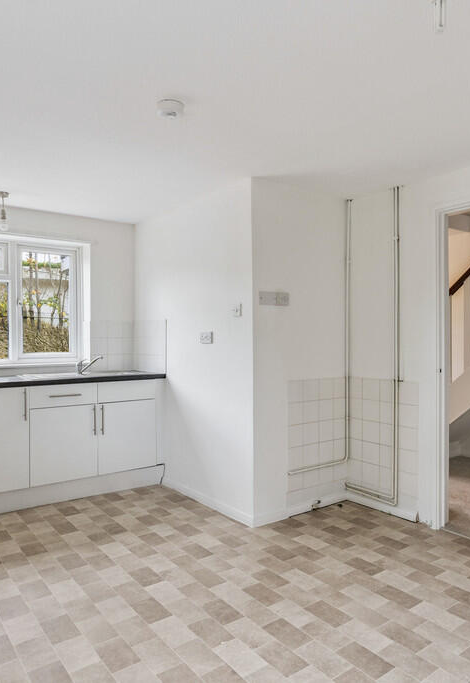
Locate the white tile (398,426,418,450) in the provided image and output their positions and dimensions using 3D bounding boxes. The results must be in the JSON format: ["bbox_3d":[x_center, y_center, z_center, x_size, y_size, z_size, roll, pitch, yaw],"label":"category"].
[{"bbox_3d":[1.178,0.658,3.269,0.010,0.151,0.151,0,0,-37],"label":"white tile"}]

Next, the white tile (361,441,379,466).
[{"bbox_3d":[0.994,0.810,3.514,0.010,0.151,0.151,0,0,-37],"label":"white tile"}]

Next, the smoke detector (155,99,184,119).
[{"bbox_3d":[-0.295,-1.062,2.230,0.125,0.040,0.125,0,0,0],"label":"smoke detector"}]

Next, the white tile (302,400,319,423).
[{"bbox_3d":[0.540,0.498,3.438,0.150,0.150,0.008,0,0,-37],"label":"white tile"}]

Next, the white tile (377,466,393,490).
[{"bbox_3d":[1.071,0.949,3.340,0.010,0.150,0.150,0,0,-36],"label":"white tile"}]

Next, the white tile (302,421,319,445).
[{"bbox_3d":[0.540,0.650,3.438,0.150,0.150,0.008,0,0,-37],"label":"white tile"}]

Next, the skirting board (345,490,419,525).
[{"bbox_3d":[1.025,1.157,3.417,0.016,0.067,0.595,0,0,-37],"label":"skirting board"}]

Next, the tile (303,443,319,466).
[{"bbox_3d":[0.537,0.801,3.416,0.150,0.150,0.010,0,0,-36],"label":"tile"}]

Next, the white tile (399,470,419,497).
[{"bbox_3d":[1.179,0.964,3.270,0.010,0.151,0.151,0,0,-37],"label":"white tile"}]

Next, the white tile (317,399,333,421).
[{"bbox_3d":[0.662,0.498,3.528,0.150,0.150,0.008,0,0,-37],"label":"white tile"}]

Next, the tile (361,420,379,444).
[{"bbox_3d":[0.984,0.649,3.486,0.008,0.150,0.150,0,0,-37],"label":"tile"}]

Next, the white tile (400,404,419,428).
[{"bbox_3d":[1.157,0.495,3.216,0.010,0.150,0.150,0,0,-36],"label":"white tile"}]

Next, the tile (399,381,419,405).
[{"bbox_3d":[1.178,0.352,3.267,0.010,0.151,0.151,0,0,-37],"label":"tile"}]

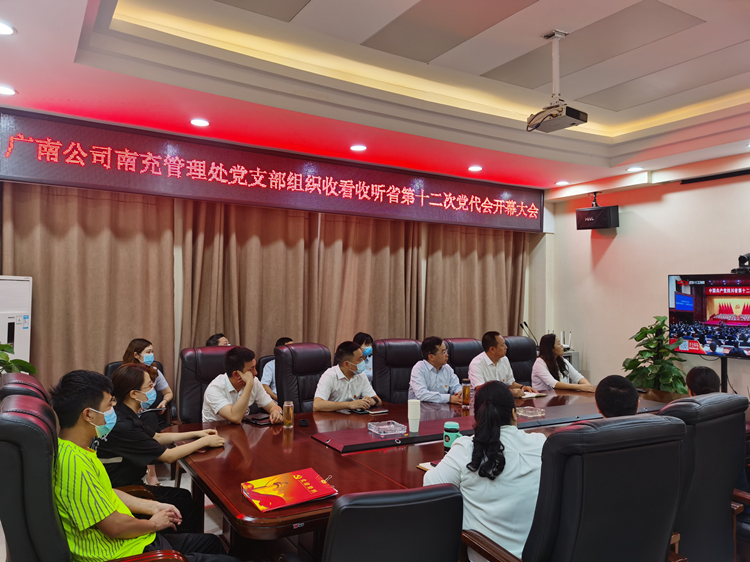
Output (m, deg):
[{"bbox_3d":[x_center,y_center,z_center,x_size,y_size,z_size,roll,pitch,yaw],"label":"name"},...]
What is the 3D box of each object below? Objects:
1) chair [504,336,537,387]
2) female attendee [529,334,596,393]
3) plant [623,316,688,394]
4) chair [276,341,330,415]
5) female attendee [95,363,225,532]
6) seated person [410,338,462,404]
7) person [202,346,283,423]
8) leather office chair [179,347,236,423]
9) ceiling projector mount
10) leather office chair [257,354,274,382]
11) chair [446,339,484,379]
[{"bbox_3d":[1.390,1.098,5.150,0.620,1.180,0.700,1,-2,-28],"label":"chair"},{"bbox_3d":[1.570,1.070,4.920,0.480,1.220,0.750,2,-3,-42],"label":"female attendee"},{"bbox_3d":[2.620,1.008,5.470,0.580,1.380,0.580,1,-2,-31],"label":"plant"},{"bbox_3d":[-0.410,1.071,4.340,0.620,1.180,0.700,1,-2,-36],"label":"chair"},{"bbox_3d":[-1.090,1.007,2.930,0.700,1.200,0.480,1,-2,-32],"label":"female attendee"},{"bbox_3d":[0.460,1.051,4.500,0.520,1.230,0.750,1,-2,-32],"label":"seated person"},{"bbox_3d":[-0.900,1.032,3.800,0.530,1.210,0.760,1,-2,-32],"label":"person"},{"bbox_3d":[-1.050,1.059,3.980,0.620,1.180,0.700,1,-2,-30],"label":"leather office chair"},{"bbox_3d":[1.269,-1.415,4.102,0.290,0.700,0.330,1,-2,-34],"label":"ceiling projector mount"},{"bbox_3d":[-0.710,1.194,5.280,0.570,1.000,0.600,1,-2,-31],"label":"leather office chair"},{"bbox_3d":[0.870,1.091,4.930,0.620,1.180,0.700,1,-2,-30],"label":"chair"}]

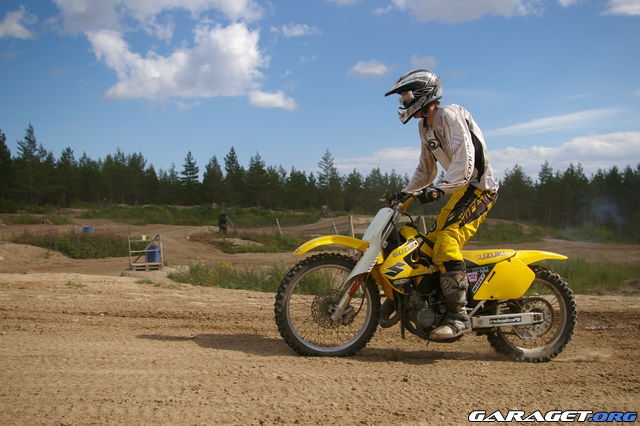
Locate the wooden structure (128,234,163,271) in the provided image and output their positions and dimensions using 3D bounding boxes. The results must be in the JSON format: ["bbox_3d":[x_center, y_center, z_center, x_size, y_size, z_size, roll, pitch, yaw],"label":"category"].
[{"bbox_3d":[-6.850,1.560,24.000,1.200,1.420,0.850,0,0,0],"label":"wooden structure"}]

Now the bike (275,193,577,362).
[{"bbox_3d":[0.775,0.430,4.125,2.140,1.140,0.800,4,0,-8],"label":"bike"}]

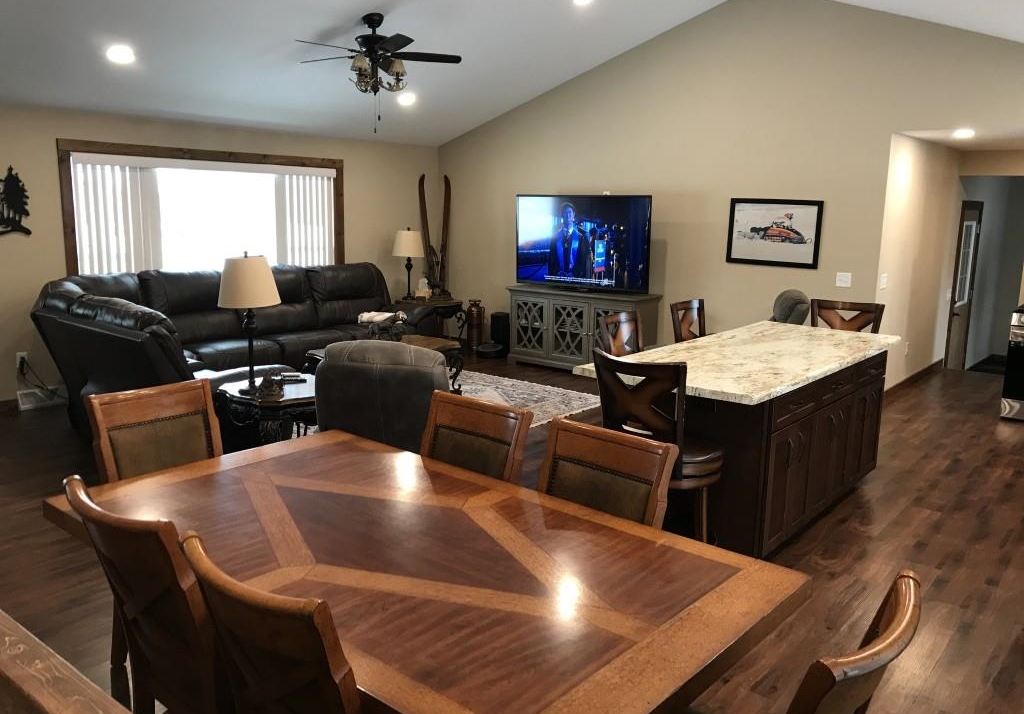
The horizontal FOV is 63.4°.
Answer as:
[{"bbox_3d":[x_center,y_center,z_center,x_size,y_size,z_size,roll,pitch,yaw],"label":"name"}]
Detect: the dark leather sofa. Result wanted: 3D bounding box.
[{"bbox_3d":[-1.784,-0.151,7.367,2.436,1.064,4.047,9,13,39],"label":"dark leather sofa"}]

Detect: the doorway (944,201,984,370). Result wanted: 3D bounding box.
[{"bbox_3d":[5.336,-0.761,9.904,0.130,2.150,1.150,10,14,38],"label":"doorway"}]

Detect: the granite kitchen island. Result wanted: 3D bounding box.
[{"bbox_3d":[1.374,0.418,4.734,0.951,0.928,2.324,9,13,38],"label":"granite kitchen island"}]

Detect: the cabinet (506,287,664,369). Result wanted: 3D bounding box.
[{"bbox_3d":[0.719,-0.271,8.736,1.660,0.833,0.423,9,13,38],"label":"cabinet"}]

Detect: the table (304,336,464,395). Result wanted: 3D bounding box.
[{"bbox_3d":[-1.128,0.162,7.230,0.855,0.463,1.288,9,13,38],"label":"table"}]

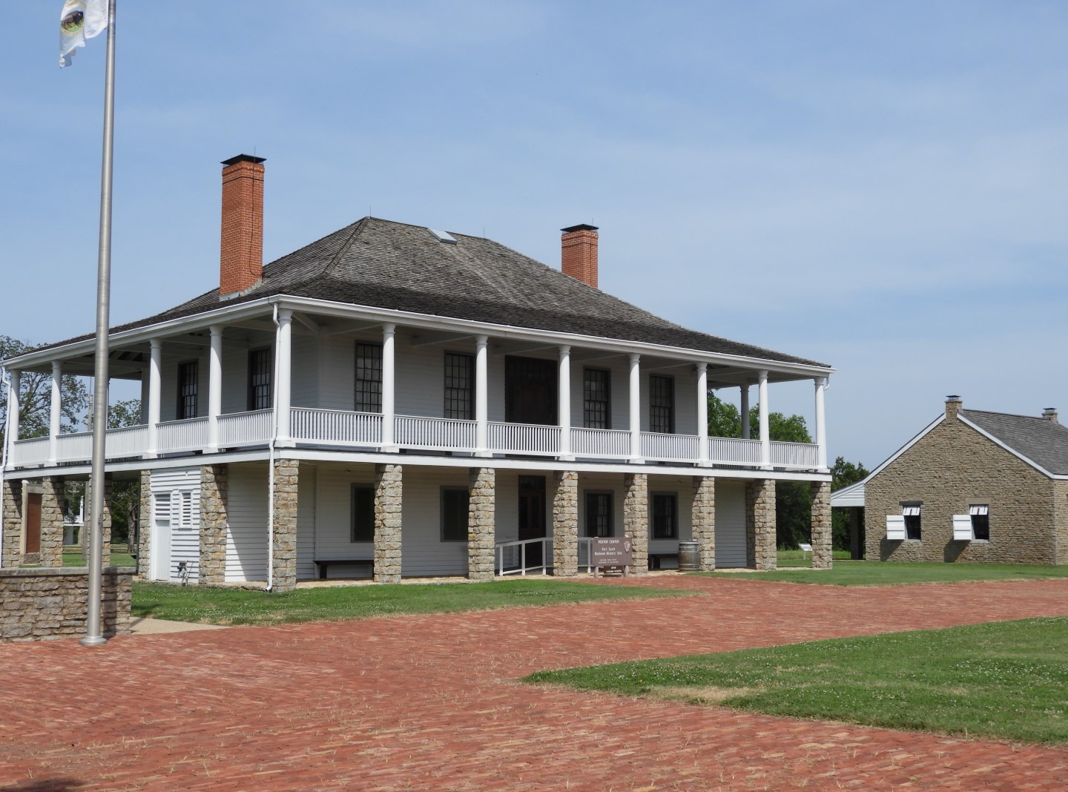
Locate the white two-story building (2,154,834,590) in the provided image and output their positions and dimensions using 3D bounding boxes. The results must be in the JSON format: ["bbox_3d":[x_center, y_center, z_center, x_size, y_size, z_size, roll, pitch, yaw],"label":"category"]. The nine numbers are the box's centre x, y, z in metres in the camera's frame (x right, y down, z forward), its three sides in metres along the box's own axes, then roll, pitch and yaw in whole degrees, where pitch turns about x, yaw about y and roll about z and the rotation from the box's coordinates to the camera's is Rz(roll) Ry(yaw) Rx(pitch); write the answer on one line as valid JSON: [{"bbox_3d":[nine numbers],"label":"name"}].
[{"bbox_3d":[-3.366,-0.496,44.330,21.063,12.200,16.225,5,-8,-42],"label":"white two-story building"}]

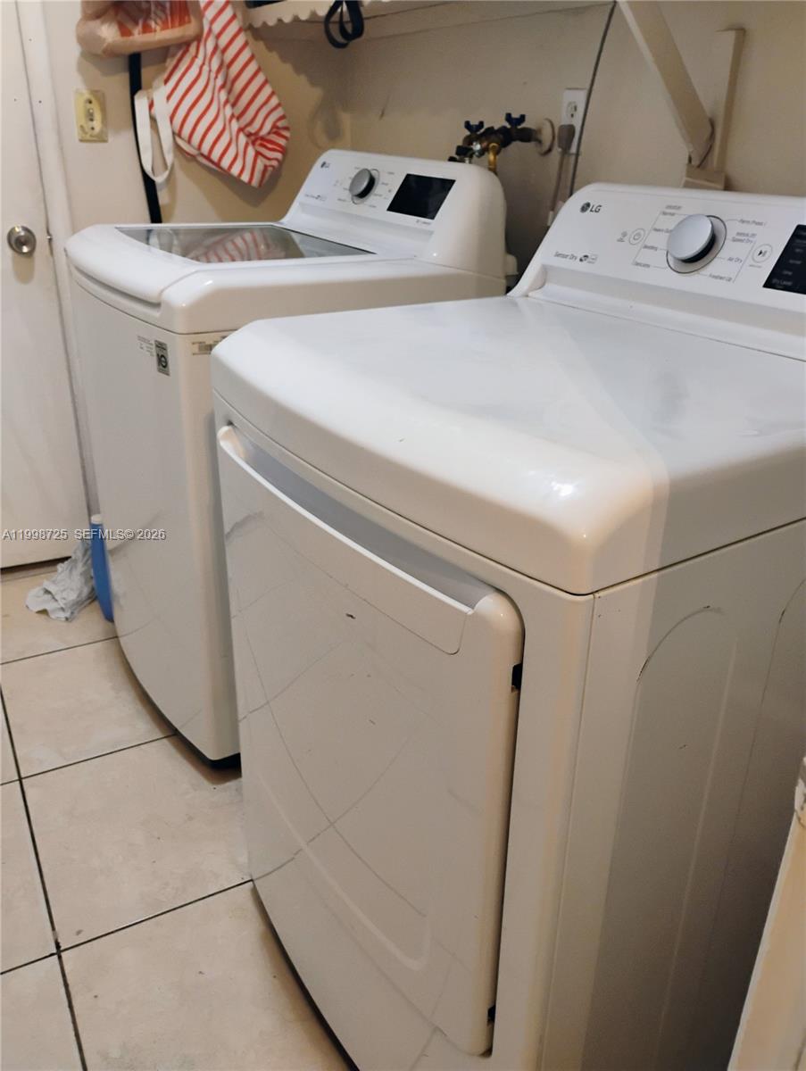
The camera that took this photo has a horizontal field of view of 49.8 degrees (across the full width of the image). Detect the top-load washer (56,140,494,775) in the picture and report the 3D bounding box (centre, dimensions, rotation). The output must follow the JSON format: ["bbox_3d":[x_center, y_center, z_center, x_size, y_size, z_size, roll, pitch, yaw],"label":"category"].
[{"bbox_3d":[-0.279,-0.214,1.911,0.700,1.130,0.690,-14,29,-29],"label":"top-load washer"}]

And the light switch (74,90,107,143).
[{"bbox_3d":[-0.784,-1.053,2.180,0.071,0.115,0.010,-14,29,-29],"label":"light switch"}]

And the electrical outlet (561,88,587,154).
[{"bbox_3d":[0.331,-0.811,1.700,0.010,0.115,0.071,-14,29,-29],"label":"electrical outlet"}]

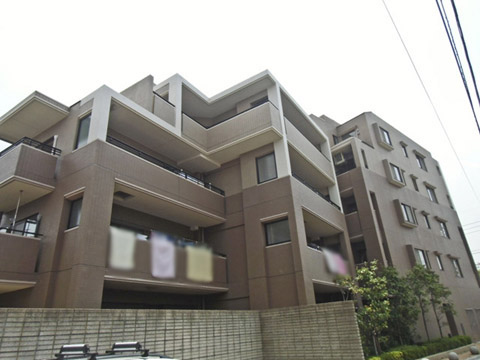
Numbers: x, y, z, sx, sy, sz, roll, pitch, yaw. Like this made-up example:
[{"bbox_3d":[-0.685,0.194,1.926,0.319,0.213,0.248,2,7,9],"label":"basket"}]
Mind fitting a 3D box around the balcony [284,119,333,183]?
[{"bbox_3d":[3.205,-1.049,17.147,1.337,1.255,6.437,-18,-28,29],"label":"balcony"}]

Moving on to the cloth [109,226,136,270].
[{"bbox_3d":[-3.443,2.002,9.741,0.164,1.189,0.935,-18,-28,29],"label":"cloth"}]

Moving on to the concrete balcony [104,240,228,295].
[{"bbox_3d":[-2.713,3.186,11.899,1.533,1.287,5.806,-18,-28,29],"label":"concrete balcony"}]

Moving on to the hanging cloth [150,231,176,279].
[{"bbox_3d":[-2.537,2.518,10.985,0.164,1.345,1.082,-18,-28,29],"label":"hanging cloth"}]

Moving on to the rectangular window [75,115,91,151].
[{"bbox_3d":[-5.109,-1.641,11.014,0.763,1.197,0.115,-18,-28,29],"label":"rectangular window"}]

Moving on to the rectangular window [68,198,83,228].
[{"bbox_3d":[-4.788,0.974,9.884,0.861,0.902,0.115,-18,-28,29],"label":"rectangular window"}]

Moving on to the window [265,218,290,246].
[{"bbox_3d":[1.531,2.087,13.225,1.115,0.886,0.123,-18,-28,29],"label":"window"}]

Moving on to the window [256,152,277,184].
[{"bbox_3d":[1.172,-0.505,14.320,0.943,1.263,0.123,-18,-28,29],"label":"window"}]

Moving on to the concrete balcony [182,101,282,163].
[{"bbox_3d":[-0.454,-2.159,14.174,3.879,1.255,2.911,-18,-28,29],"label":"concrete balcony"}]

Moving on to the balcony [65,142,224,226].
[{"bbox_3d":[-3.145,0.496,12.776,1.656,1.181,6.494,-18,-28,29],"label":"balcony"}]

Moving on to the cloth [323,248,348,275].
[{"bbox_3d":[4.301,3.729,14.955,0.164,0.836,2.419,-18,-28,29],"label":"cloth"}]

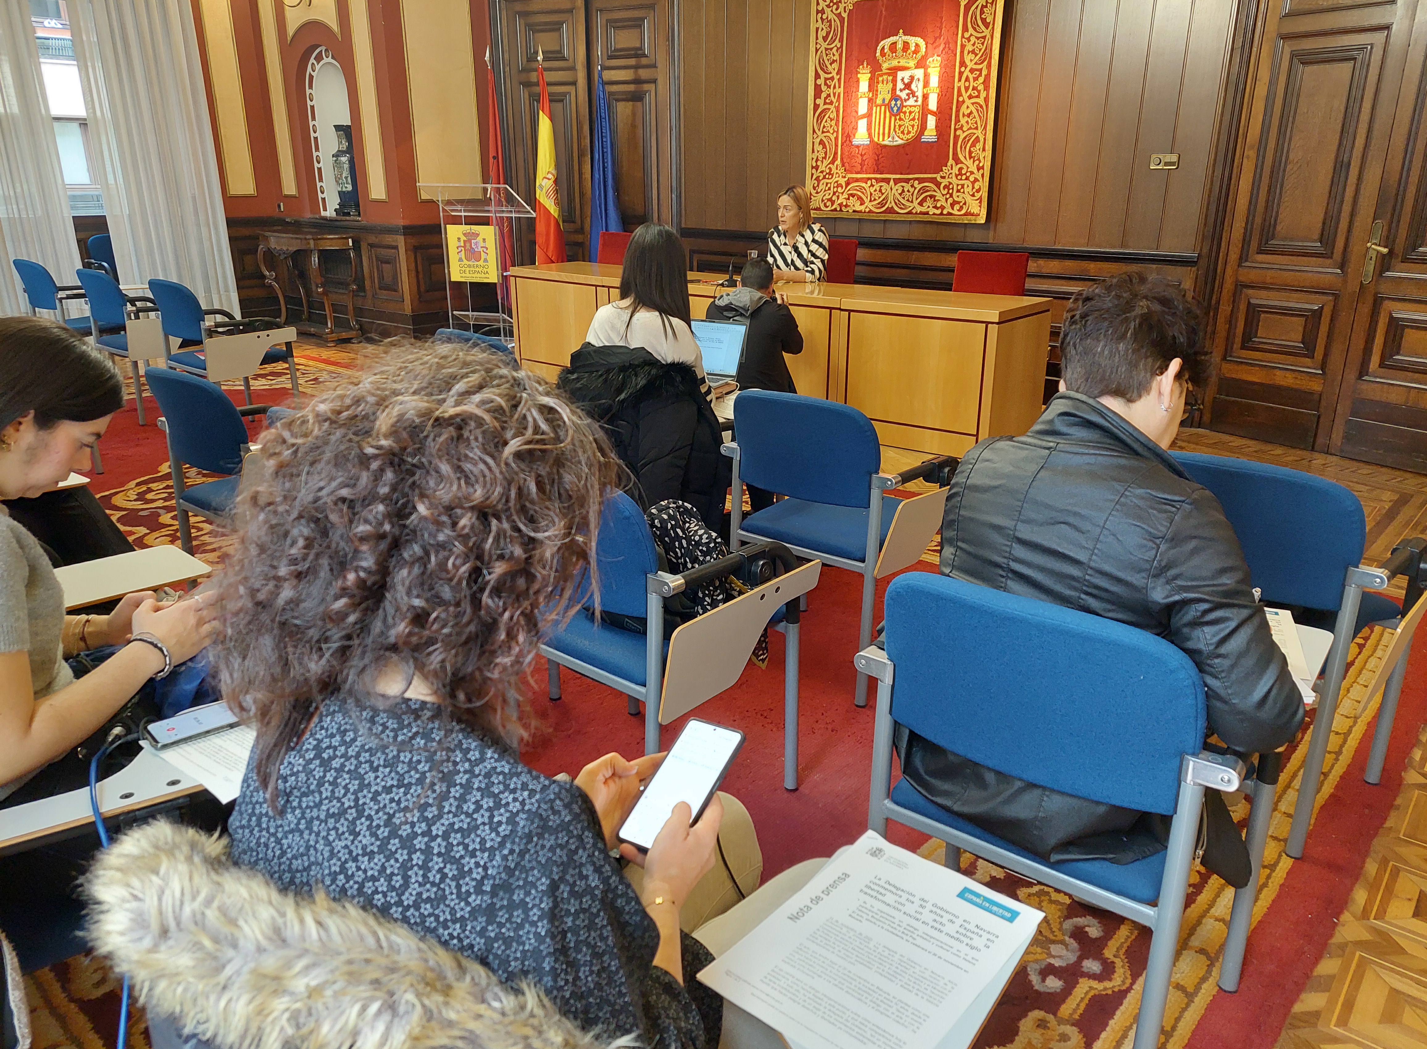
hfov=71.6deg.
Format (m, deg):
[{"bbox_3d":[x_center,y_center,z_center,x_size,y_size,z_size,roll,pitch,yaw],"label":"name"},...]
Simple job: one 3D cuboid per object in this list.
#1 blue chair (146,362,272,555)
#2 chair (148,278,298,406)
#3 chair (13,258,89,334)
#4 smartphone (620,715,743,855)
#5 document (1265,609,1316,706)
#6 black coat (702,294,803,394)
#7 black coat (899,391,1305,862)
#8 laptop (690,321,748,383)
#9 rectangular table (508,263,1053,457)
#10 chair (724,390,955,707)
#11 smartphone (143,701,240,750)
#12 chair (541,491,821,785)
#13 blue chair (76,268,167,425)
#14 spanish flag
[{"bbox_3d":[-1.377,-0.095,3.193,0.605,0.848,0.520,14,24,35],"label":"blue chair"},{"bbox_3d":[-2.696,-0.915,5.542,0.599,0.842,0.512,14,23,35],"label":"chair"},{"bbox_3d":[-4.312,-1.356,6.797,0.585,0.848,0.520,14,23,34],"label":"chair"},{"bbox_3d":[-0.033,0.285,1.073,0.077,0.010,0.163,10,50,36],"label":"smartphone"},{"bbox_3d":[0.874,0.185,1.675,0.210,0.006,0.297,8,21,22],"label":"document"},{"bbox_3d":[0.202,-0.897,4.900,0.490,0.560,0.400,4,19,11],"label":"black coat"},{"bbox_3d":[0.612,0.142,1.550,0.560,0.660,0.450,15,24,37],"label":"black coat"},{"bbox_3d":[-0.084,-0.638,3.645,0.325,0.215,0.300,12,22,31],"label":"laptop"},{"bbox_3d":[0.180,-1.167,6.377,3.801,0.772,0.682,16,25,38],"label":"rectangular table"},{"bbox_3d":[0.399,0.010,2.907,0.605,0.848,0.520,16,24,37],"label":"chair"},{"bbox_3d":[-0.703,0.266,1.392,0.162,0.011,0.077,-17,25,-40],"label":"smartphone"},{"bbox_3d":[-0.140,0.229,2.229,0.599,0.842,0.512,16,25,38],"label":"chair"},{"bbox_3d":[-3.442,-1.106,6.084,0.605,0.848,0.520,14,24,35],"label":"blue chair"},{"bbox_3d":[-1.369,-2.906,8.416,0.280,1.830,0.170,16,25,38],"label":"spanish flag"}]

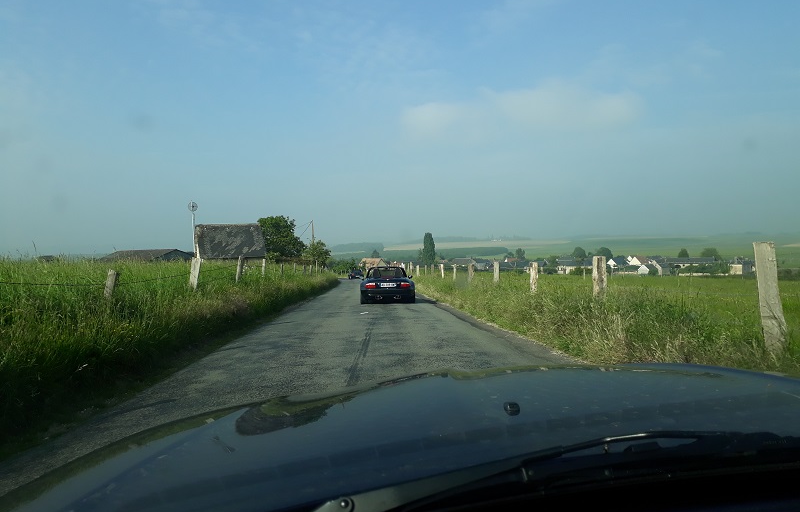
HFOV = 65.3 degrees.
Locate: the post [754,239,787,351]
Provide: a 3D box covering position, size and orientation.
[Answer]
[{"bbox_3d":[3.913,0.488,6.600,0.235,1.250,0.200,-5,-1,-3],"label":"post"}]

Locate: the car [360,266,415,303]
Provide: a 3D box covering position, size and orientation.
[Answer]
[{"bbox_3d":[-0.430,0.930,21.000,1.740,1.240,4.030,0,-1,-3],"label":"car"}]

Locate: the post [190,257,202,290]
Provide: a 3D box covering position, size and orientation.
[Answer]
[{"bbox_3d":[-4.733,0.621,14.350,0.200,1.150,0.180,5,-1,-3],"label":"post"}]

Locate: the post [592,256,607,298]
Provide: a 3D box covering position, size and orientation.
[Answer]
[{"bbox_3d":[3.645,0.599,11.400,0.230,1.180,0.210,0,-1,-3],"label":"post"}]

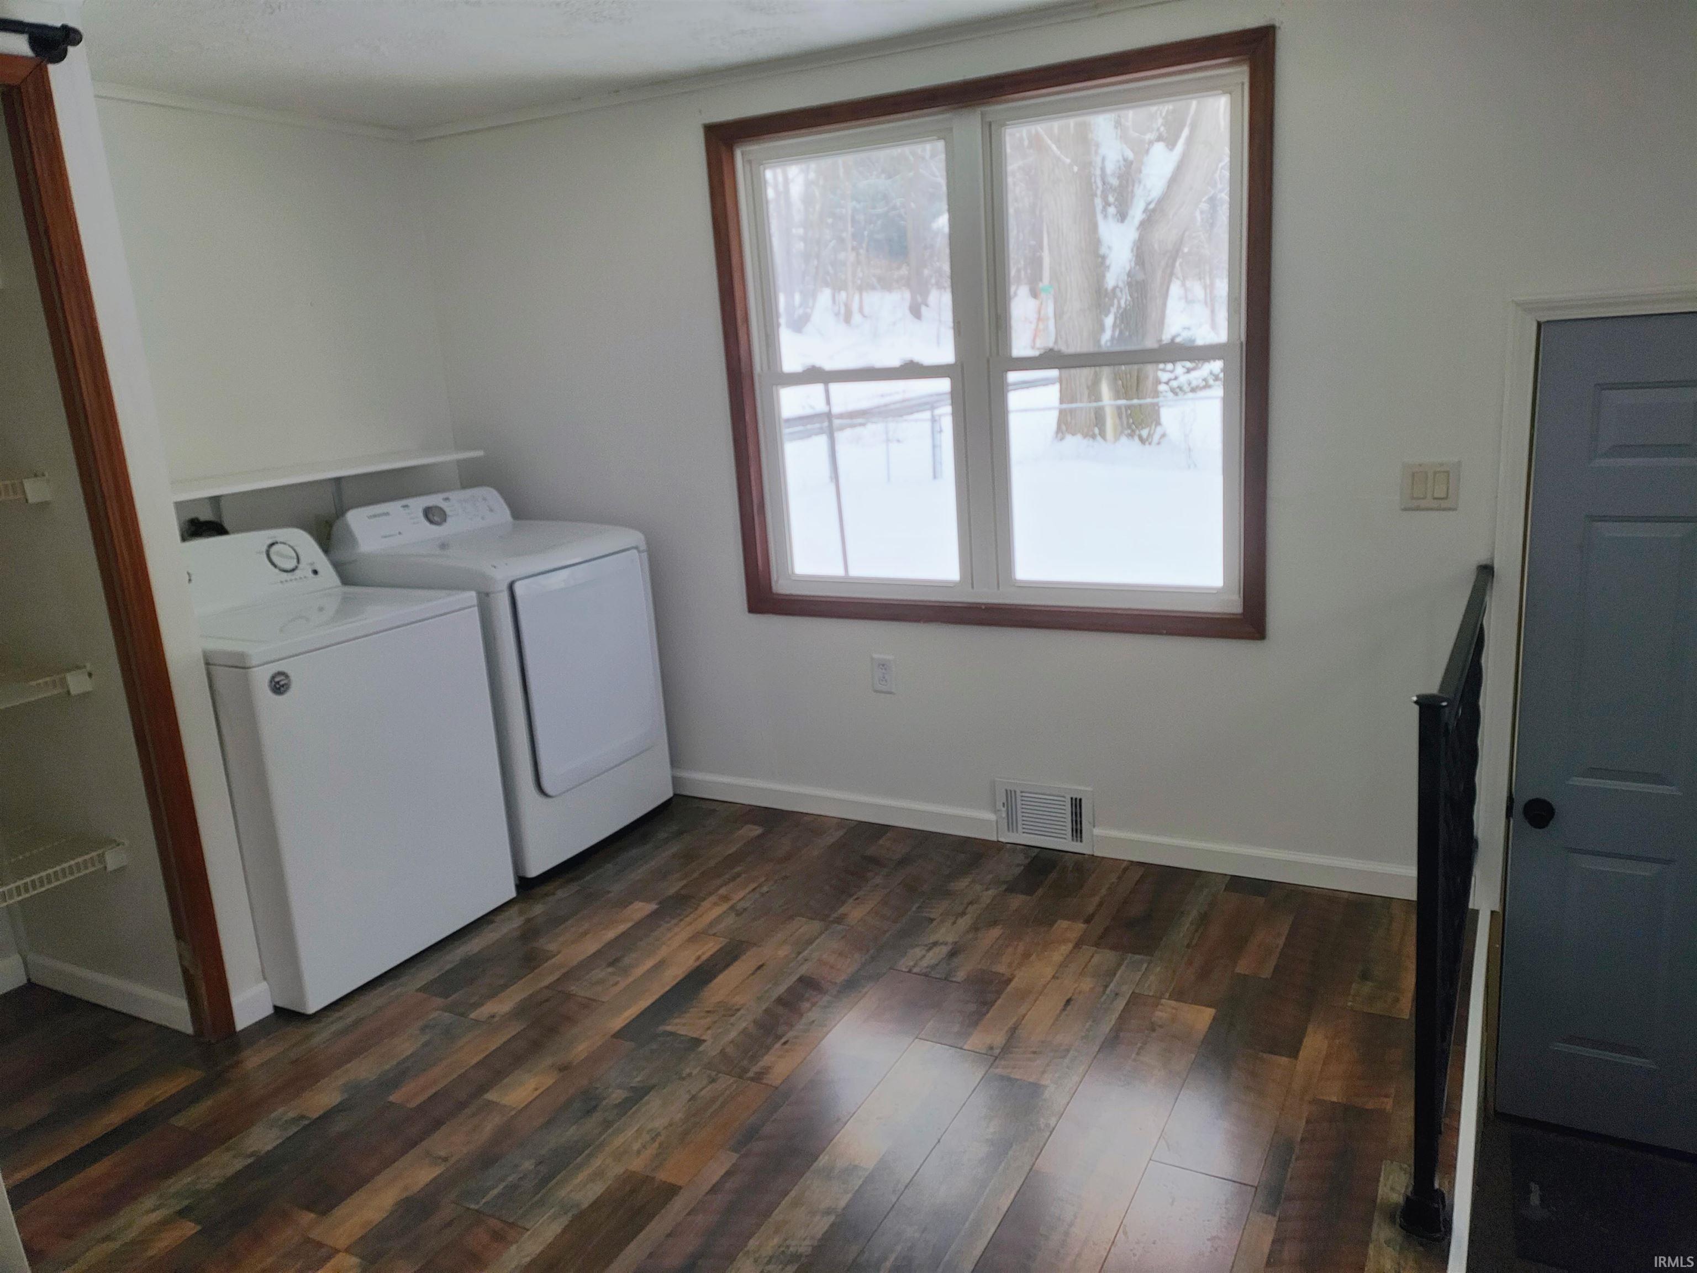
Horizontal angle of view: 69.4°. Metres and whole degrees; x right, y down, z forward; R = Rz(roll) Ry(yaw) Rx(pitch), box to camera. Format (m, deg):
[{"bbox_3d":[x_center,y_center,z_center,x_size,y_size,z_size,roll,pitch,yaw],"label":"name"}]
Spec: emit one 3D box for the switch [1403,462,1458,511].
[{"bbox_3d":[1.364,-0.351,2.873,0.116,0.114,0.009,3,15,28],"label":"switch"}]

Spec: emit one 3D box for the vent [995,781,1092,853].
[{"bbox_3d":[0.566,0.521,3.550,0.294,0.198,0.025,3,15,28],"label":"vent"}]

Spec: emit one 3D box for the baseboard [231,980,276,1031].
[{"bbox_3d":[-1.399,0.865,2.872,0.017,0.086,0.095,3,15,28],"label":"baseboard"}]

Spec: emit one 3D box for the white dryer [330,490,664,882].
[{"bbox_3d":[-1.100,0.097,3.900,0.730,1.080,0.700,3,15,28],"label":"white dryer"}]

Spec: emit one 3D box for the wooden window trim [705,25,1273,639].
[{"bbox_3d":[0.327,-0.736,3.347,1.581,1.449,0.035,3,15,28],"label":"wooden window trim"}]

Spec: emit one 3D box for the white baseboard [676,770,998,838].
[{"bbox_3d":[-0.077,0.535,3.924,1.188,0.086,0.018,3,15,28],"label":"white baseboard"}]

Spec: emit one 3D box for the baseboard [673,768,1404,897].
[{"bbox_3d":[0.437,0.566,3.647,2.358,0.086,0.018,3,15,28],"label":"baseboard"}]

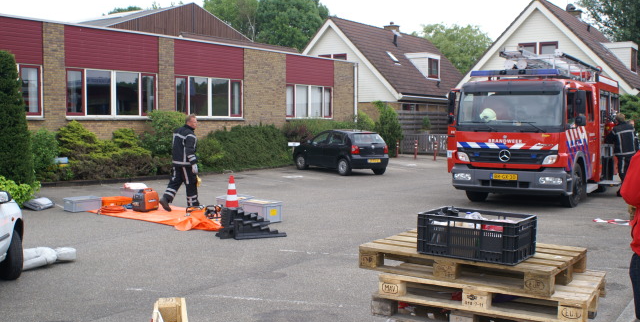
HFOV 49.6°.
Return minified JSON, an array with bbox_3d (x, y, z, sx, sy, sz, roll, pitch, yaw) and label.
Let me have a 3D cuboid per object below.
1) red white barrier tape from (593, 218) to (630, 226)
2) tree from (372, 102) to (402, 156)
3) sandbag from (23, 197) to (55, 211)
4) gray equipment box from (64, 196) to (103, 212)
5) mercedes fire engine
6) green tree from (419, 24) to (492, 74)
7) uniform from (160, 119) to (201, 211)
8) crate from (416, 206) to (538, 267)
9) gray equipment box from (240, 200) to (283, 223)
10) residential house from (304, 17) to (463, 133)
[{"bbox_3d":[5.000,1.044,11.879,0.700,0.080,0.300,0,3,-6],"label":"red white barrier tape"},{"bbox_3d":[3.367,-1.592,34.566,1.500,2.750,1.500,0,3,0],"label":"tree"},{"bbox_3d":[-5.663,0.852,13.873,0.560,0.170,0.480,1,4,20],"label":"sandbag"},{"bbox_3d":[-4.737,0.876,13.850,0.400,0.220,0.600,3,4,42],"label":"gray equipment box"},{"bbox_3d":[5.522,-0.816,16.721,2.550,3.240,7.600,2,4,30],"label":"mercedes fire engine"},{"bbox_3d":[9.816,-5.290,49.777,5.800,8.400,5.800,0,3,0],"label":"green tree"},{"bbox_3d":[-2.776,0.052,13.776,0.650,1.880,0.560,-3,4,-40],"label":"uniform"},{"bbox_3d":[0.948,0.446,4.185,0.600,0.240,0.400,2,4,34],"label":"crate"},{"bbox_3d":[-1.002,0.872,11.900,0.600,0.320,0.400,3,4,42],"label":"gray equipment box"},{"bbox_3d":[4.185,-4.942,45.205,9.300,8.200,13.300,2,4,34],"label":"residential house"}]

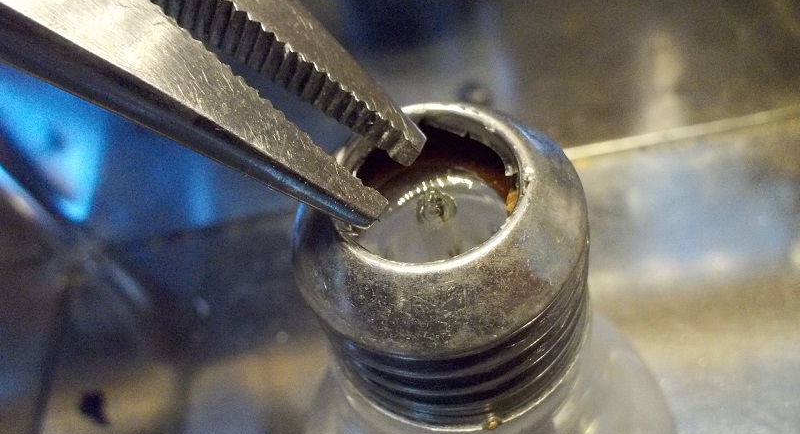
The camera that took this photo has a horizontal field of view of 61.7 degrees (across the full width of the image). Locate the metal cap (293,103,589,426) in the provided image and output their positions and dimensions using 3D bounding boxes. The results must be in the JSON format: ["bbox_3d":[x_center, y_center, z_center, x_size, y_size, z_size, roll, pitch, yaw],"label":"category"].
[{"bbox_3d":[0.004,0.003,0.063,0.027,0.021,0.027,-6,54,8],"label":"metal cap"}]

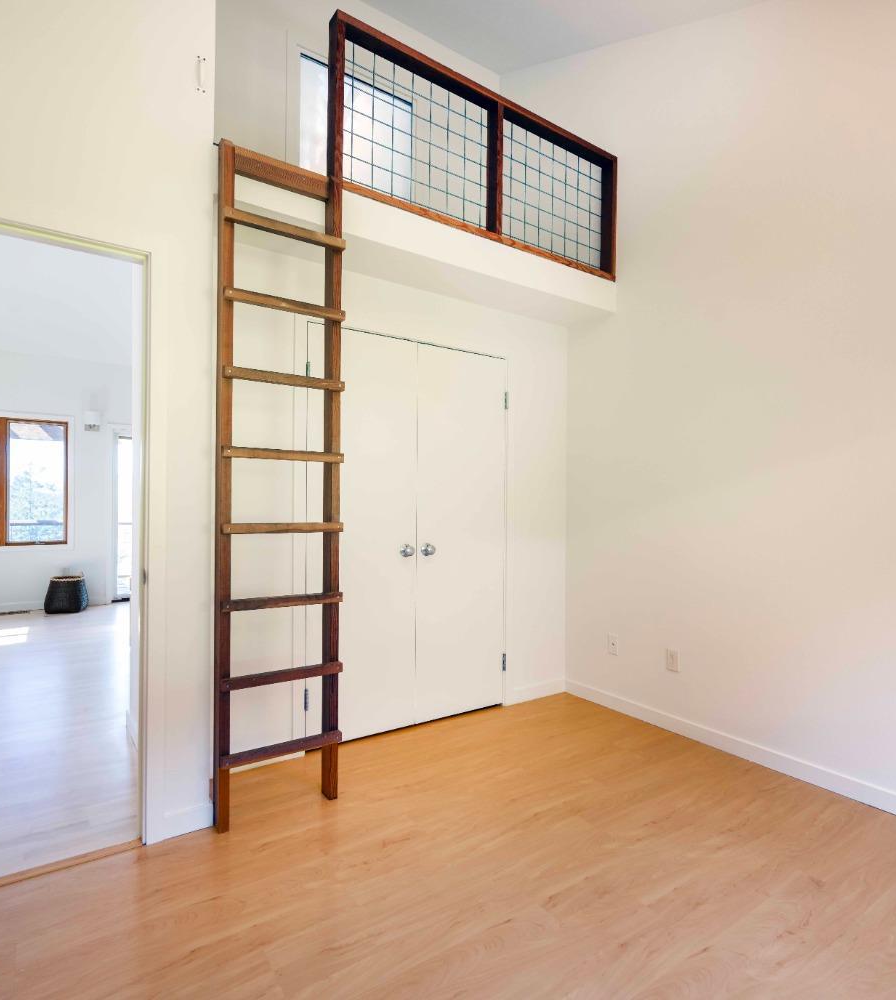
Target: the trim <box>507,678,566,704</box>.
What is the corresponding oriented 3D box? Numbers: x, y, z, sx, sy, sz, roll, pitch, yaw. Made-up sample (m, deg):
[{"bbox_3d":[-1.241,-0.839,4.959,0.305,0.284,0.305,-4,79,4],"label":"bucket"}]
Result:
[{"bbox_3d":[0.561,1.189,3.596,0.494,0.084,0.016,0,0,-35],"label":"trim"}]

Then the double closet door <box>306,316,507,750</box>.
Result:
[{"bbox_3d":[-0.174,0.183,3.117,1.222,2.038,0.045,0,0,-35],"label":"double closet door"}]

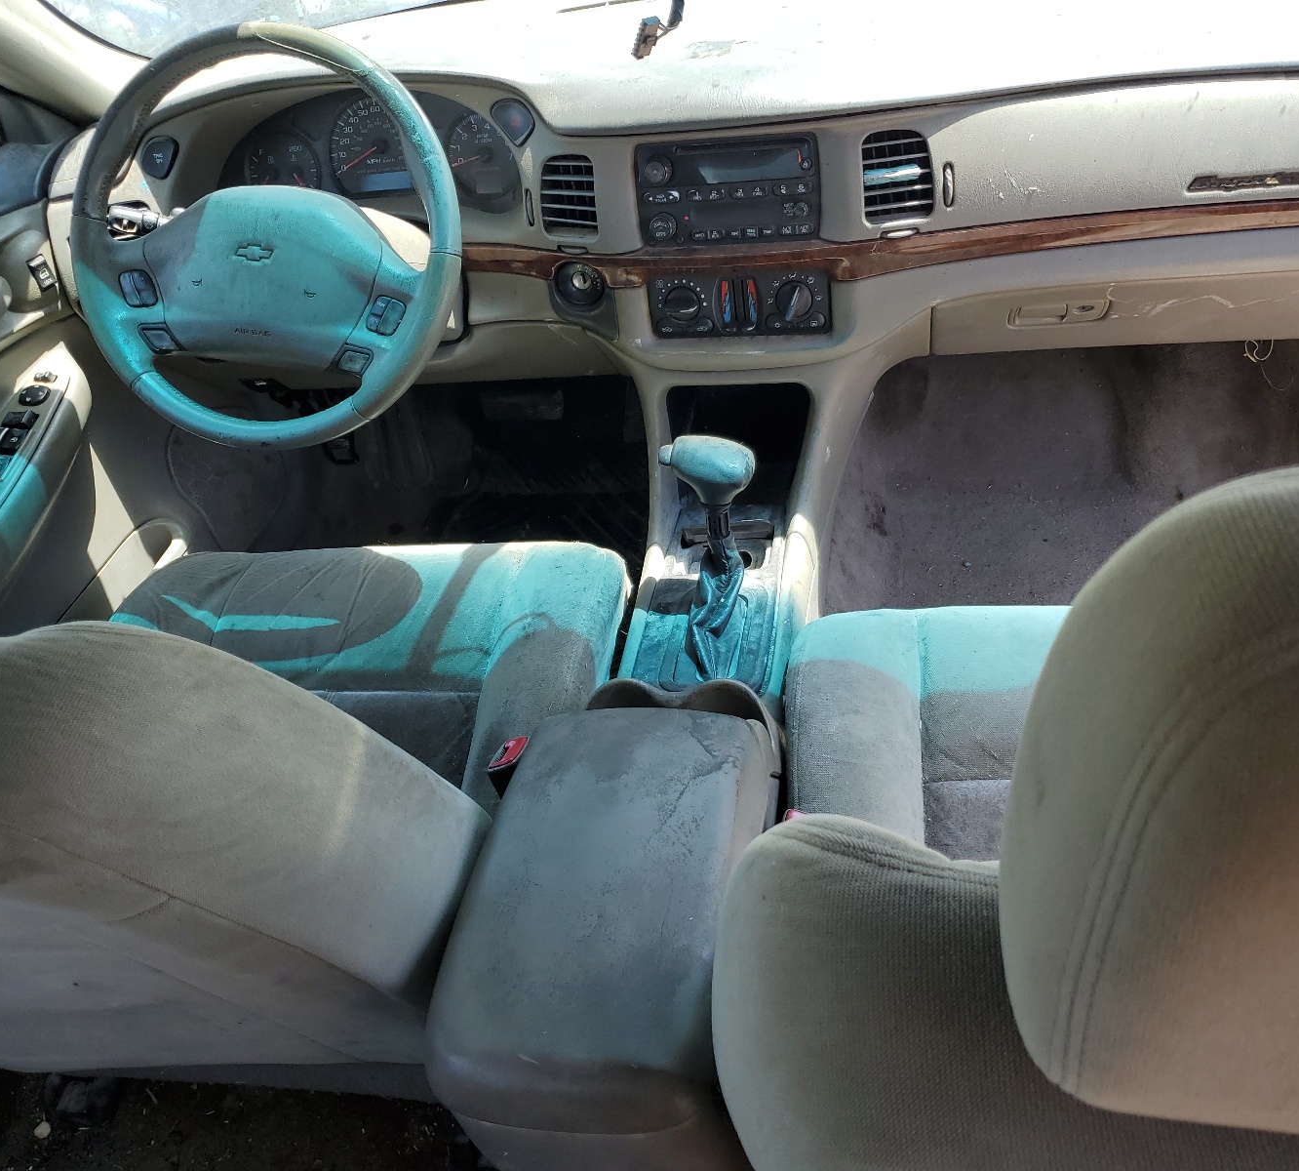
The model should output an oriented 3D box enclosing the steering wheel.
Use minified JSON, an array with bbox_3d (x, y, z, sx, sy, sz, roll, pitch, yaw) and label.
[{"bbox_3d":[-0.353,-0.319,1.105,0.385,0.385,0.100,5,7,10],"label":"steering wheel"}]

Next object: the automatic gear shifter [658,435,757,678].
[{"bbox_3d":[0.058,-0.029,1.070,0.088,0.178,0.120,0,32,11],"label":"automatic gear shifter"}]

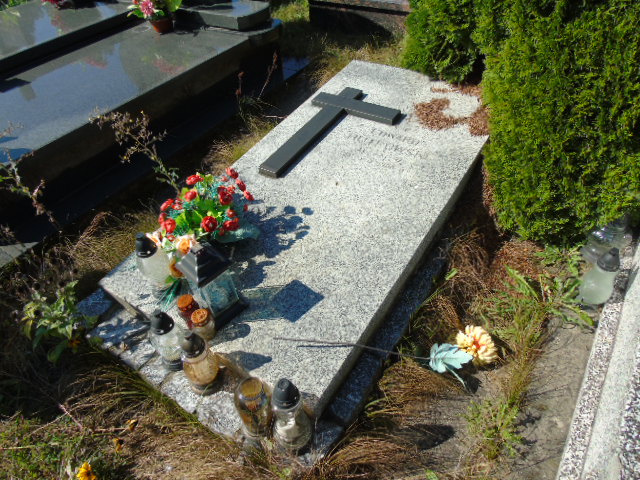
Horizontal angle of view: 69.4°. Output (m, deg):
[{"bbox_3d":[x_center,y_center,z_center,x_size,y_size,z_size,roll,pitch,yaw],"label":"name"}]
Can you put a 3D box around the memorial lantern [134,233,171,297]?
[{"bbox_3d":[-0.557,0.083,1.504,0.104,0.255,0.104,21,50,26],"label":"memorial lantern"}]

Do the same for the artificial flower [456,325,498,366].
[{"bbox_3d":[0.516,0.344,1.513,0.130,0.100,0.125,-20,44,-16],"label":"artificial flower"}]

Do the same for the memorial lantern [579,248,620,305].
[{"bbox_3d":[1.000,0.119,1.625,0.113,0.228,0.113,21,48,26],"label":"memorial lantern"}]

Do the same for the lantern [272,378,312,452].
[{"bbox_3d":[-0.079,0.435,1.184,0.105,0.265,0.105,-3,42,3],"label":"lantern"}]

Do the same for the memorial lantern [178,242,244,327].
[{"bbox_3d":[-0.331,0.121,1.419,0.132,0.277,0.132,-36,51,-27],"label":"memorial lantern"}]

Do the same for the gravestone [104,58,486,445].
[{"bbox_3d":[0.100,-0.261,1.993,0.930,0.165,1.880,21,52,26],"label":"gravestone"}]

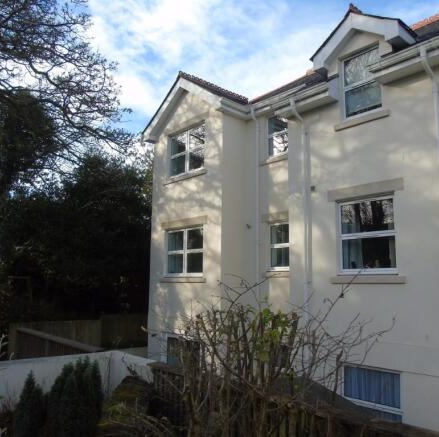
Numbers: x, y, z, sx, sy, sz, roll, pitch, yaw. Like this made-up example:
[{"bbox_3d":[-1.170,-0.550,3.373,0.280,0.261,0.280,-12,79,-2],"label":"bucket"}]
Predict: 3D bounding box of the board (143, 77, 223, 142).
[{"bbox_3d":[-1.014,-2.994,11.143,0.242,1.386,3.373,9,-12,-42],"label":"board"}]

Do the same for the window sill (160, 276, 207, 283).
[{"bbox_3d":[-0.892,1.541,10.451,0.126,0.116,1.803,9,-12,-42],"label":"window sill"}]

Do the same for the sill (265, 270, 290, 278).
[{"bbox_3d":[1.409,1.294,9.635,0.126,0.121,1.018,9,-12,-42],"label":"sill"}]

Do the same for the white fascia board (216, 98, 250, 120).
[{"bbox_3d":[0.396,-2.620,10.151,1.066,0.349,0.291,9,-12,-42],"label":"white fascia board"}]

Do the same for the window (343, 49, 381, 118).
[{"bbox_3d":[2.448,-2.325,7.250,0.097,1.115,0.737,9,-12,-42],"label":"window"}]

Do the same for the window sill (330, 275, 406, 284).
[{"bbox_3d":[2.356,0.980,6.678,0.126,0.112,1.250,9,-12,-42],"label":"window sill"}]

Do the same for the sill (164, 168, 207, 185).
[{"bbox_3d":[-0.864,-1.060,10.882,0.126,0.121,1.774,9,-12,-42],"label":"sill"}]

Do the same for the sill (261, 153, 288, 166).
[{"bbox_3d":[1.438,-1.398,10.080,0.126,0.121,1.037,9,-12,-42],"label":"sill"}]

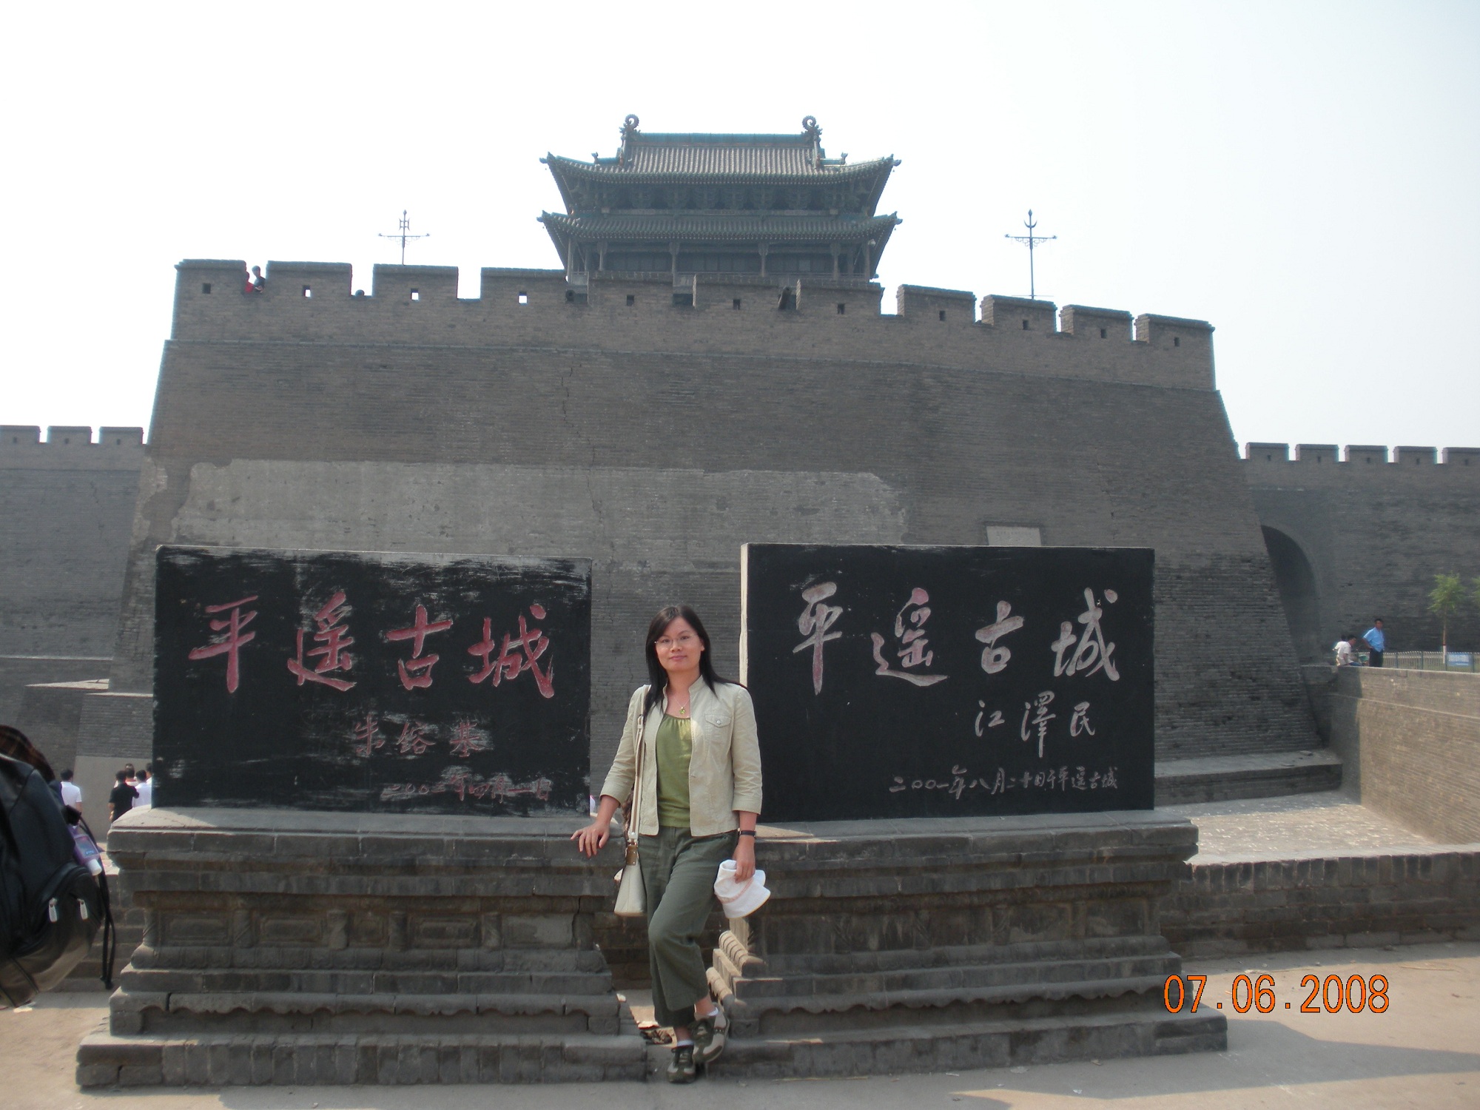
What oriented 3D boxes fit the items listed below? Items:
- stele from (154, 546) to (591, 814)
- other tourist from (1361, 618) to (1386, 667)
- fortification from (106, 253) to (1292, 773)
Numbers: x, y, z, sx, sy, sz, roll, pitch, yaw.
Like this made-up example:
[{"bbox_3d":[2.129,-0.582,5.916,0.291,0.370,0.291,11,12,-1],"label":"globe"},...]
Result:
[{"bbox_3d":[-1.301,0.455,5.518,1.534,0.921,0.100,1,-1,-3],"label":"stele"},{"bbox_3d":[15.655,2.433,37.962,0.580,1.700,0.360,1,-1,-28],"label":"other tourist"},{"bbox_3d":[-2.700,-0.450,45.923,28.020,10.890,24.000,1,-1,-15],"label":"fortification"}]

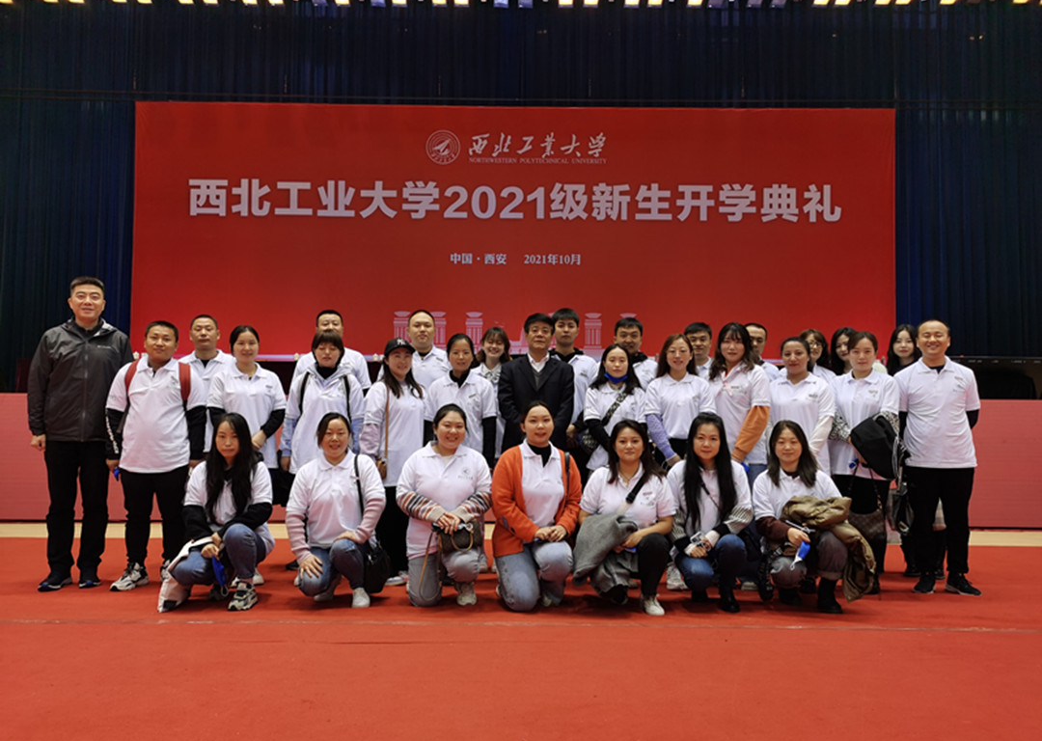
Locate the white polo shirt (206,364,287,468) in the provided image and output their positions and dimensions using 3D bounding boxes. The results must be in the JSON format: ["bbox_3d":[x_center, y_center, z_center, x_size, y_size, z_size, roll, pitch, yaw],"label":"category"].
[{"bbox_3d":[-1.722,0.285,5.100,0.460,0.672,0.280,1,-1,-11],"label":"white polo shirt"}]

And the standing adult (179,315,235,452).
[{"bbox_3d":[-2.144,0.481,5.550,0.500,1.720,0.300,1,-1,-16],"label":"standing adult"}]

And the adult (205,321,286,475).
[{"bbox_3d":[-1.726,0.519,5.110,0.480,1.600,0.320,1,-1,-14],"label":"adult"}]

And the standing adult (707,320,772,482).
[{"bbox_3d":[1.366,0.527,5.080,0.460,1.646,0.310,0,-1,30],"label":"standing adult"}]

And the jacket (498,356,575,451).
[{"bbox_3d":[0.103,0.264,5.280,0.500,0.760,0.290,0,-1,0],"label":"jacket"}]

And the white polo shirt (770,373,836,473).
[{"bbox_3d":[1.726,0.345,5.130,0.480,0.660,0.280,0,-1,19],"label":"white polo shirt"}]

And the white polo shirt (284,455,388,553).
[{"bbox_3d":[-1.091,0.770,4.800,0.540,0.600,0.340,0,-1,-9],"label":"white polo shirt"}]

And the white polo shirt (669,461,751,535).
[{"bbox_3d":[1.062,0.745,4.600,0.450,0.513,0.340,0,-1,8],"label":"white polo shirt"}]

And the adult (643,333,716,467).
[{"bbox_3d":[0.994,0.559,5.082,0.470,1.585,0.330,0,-1,7],"label":"adult"}]

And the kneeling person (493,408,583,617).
[{"bbox_3d":[0.086,0.749,4.700,0.520,1.150,0.620,1,-1,-3],"label":"kneeling person"}]

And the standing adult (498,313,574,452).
[{"bbox_3d":[0.103,0.486,5.280,0.500,1.724,0.310,0,-1,0],"label":"standing adult"}]

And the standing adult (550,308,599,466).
[{"bbox_3d":[0.304,0.463,5.500,0.490,1.760,0.320,0,-1,0],"label":"standing adult"}]

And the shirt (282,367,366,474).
[{"bbox_3d":[-1.233,0.299,5.080,0.480,0.699,0.300,1,-1,-8],"label":"shirt"}]

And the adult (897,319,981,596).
[{"bbox_3d":[2.552,0.524,4.970,0.490,1.650,0.330,0,-1,17],"label":"adult"}]

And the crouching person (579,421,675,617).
[{"bbox_3d":[0.614,0.813,4.680,0.550,1.053,0.660,0,-1,5],"label":"crouching person"}]

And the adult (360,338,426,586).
[{"bbox_3d":[-0.804,0.568,5.150,0.460,1.545,0.320,0,-1,-9],"label":"adult"}]

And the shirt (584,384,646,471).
[{"bbox_3d":[0.594,0.362,5.130,0.400,0.560,0.260,0,-1,3],"label":"shirt"}]

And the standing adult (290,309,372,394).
[{"bbox_3d":[-1.297,0.461,5.530,0.540,1.753,0.340,1,-1,-8],"label":"standing adult"}]

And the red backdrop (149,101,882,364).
[{"bbox_3d":[-0.116,-2.502,15.000,14.031,4.772,0.100,1,-1,0],"label":"red backdrop"}]

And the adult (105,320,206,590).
[{"bbox_3d":[-2.260,0.512,5.030,0.580,1.639,0.330,1,-1,-19],"label":"adult"}]

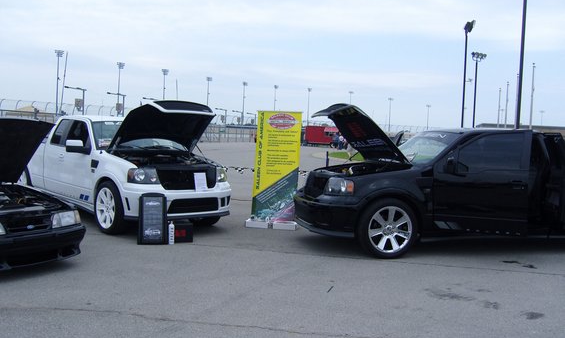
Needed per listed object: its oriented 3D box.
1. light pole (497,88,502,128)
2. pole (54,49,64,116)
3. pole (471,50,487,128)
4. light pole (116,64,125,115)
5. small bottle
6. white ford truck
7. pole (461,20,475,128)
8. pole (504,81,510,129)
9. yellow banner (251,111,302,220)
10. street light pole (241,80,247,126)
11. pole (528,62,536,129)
[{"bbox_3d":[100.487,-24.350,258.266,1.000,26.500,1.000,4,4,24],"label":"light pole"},{"bbox_3d":[-77.926,-28.082,193.810,3.000,26.500,1.200,1,4,-27],"label":"pole"},{"bbox_3d":[20.382,-6.613,58.613,1.900,11.300,0.800,0,5,-40],"label":"pole"},{"bbox_3d":[-65.209,-29.481,223.383,3.000,26.500,1.200,1,4,-24],"label":"light pole"},{"bbox_3d":[-1.530,0.887,7.751,0.076,0.325,0.076,2,4,-9],"label":"small bottle"},{"bbox_3d":[-3.259,-0.138,10.588,2.030,2.020,5.600,-1,5,-43],"label":"white ford truck"},{"bbox_3d":[14.395,-5.991,43.816,0.800,11.300,1.700,3,3,6],"label":"pole"},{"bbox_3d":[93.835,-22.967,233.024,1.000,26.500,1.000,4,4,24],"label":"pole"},{"bbox_3d":[-0.097,-0.046,9.308,0.750,1.810,0.100,3,4,6],"label":"yellow banner"},{"bbox_3d":[-14.567,-22.229,209.215,1.900,21.000,1.100,0,5,-41],"label":"street light pole"},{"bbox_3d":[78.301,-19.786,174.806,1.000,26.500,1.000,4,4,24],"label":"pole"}]

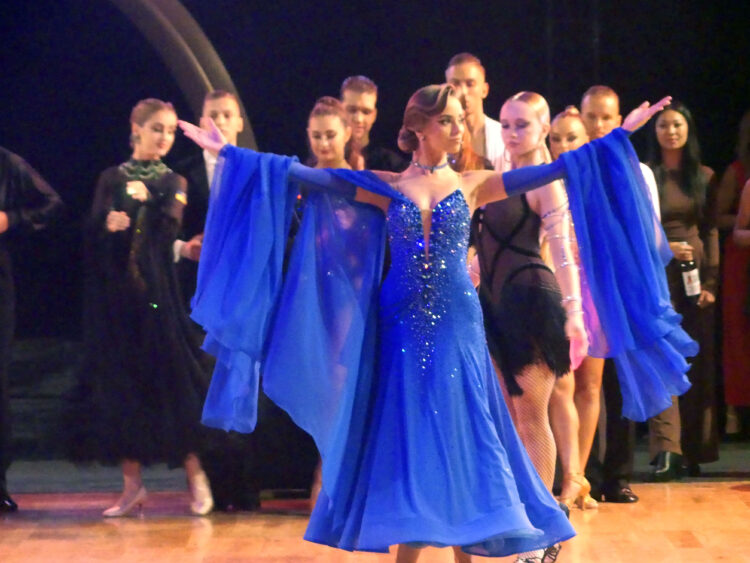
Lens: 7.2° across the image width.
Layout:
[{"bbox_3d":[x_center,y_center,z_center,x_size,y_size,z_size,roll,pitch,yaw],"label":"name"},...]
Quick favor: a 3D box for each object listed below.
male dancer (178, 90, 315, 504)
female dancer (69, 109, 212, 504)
[{"bbox_3d":[-0.607,0.080,25.100,0.530,1.770,0.400,0,1,3],"label":"male dancer"},{"bbox_3d":[-0.979,0.103,24.900,0.600,1.730,0.520,0,2,7],"label":"female dancer"}]

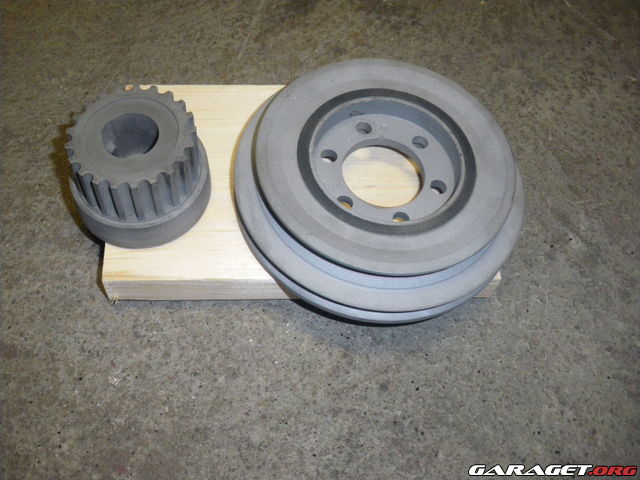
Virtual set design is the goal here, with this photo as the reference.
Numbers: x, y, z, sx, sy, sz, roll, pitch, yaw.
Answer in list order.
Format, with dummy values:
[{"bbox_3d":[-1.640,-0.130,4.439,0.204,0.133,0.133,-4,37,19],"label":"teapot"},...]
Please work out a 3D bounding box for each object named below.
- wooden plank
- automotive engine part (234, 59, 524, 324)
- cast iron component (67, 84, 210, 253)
[{"bbox_3d":[-0.011,-0.031,0.398,0.214,0.026,0.133,0,62,-5],"label":"wooden plank"},{"bbox_3d":[0.034,-0.035,0.369,0.165,0.036,0.165,0,62,-5],"label":"automotive engine part"},{"bbox_3d":[-0.095,-0.039,0.349,0.071,0.053,0.071,0,62,-5],"label":"cast iron component"}]

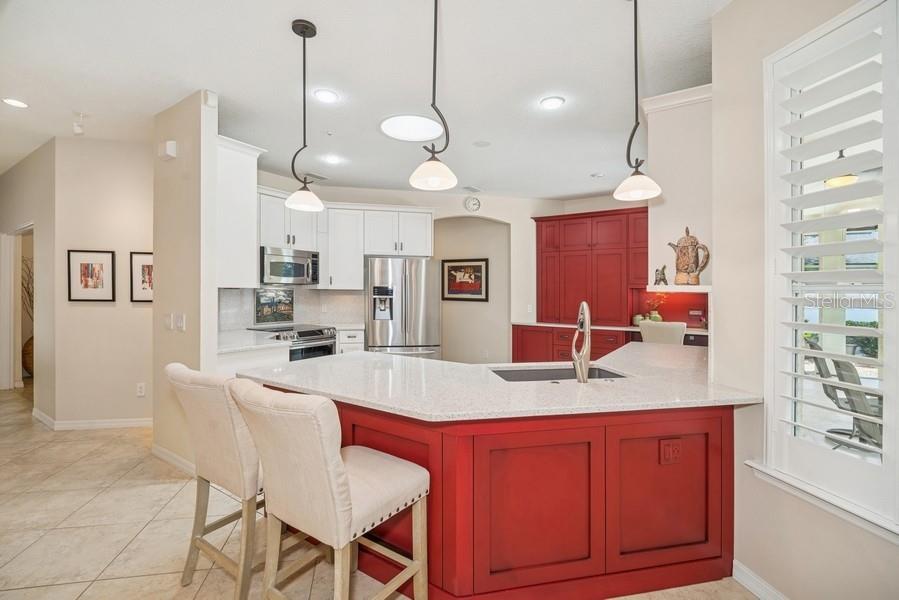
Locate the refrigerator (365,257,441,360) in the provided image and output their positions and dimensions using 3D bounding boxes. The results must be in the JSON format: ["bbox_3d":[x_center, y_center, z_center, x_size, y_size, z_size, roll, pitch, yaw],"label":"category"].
[{"bbox_3d":[-0.653,0.368,5.222,0.909,1.800,0.780,0,1,-12],"label":"refrigerator"}]

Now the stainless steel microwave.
[{"bbox_3d":[-2.101,-0.411,4.757,0.400,0.423,0.757,1,2,33],"label":"stainless steel microwave"}]

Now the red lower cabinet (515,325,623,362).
[{"bbox_3d":[1.884,0.838,5.837,1.652,0.875,0.600,1,2,33],"label":"red lower cabinet"}]

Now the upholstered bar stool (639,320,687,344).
[{"bbox_3d":[2.763,0.785,4.835,0.490,1.040,0.580,1,2,33],"label":"upholstered bar stool"}]

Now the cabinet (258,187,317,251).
[{"bbox_3d":[-2.117,-0.948,4.755,0.335,0.652,0.765,1,2,33],"label":"cabinet"}]

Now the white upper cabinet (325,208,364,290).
[{"bbox_3d":[-1.451,-0.709,5.287,0.482,1.125,0.335,0,1,-12],"label":"white upper cabinet"}]

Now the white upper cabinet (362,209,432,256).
[{"bbox_3d":[-0.750,-0.945,5.431,0.948,0.637,0.335,0,1,-12],"label":"white upper cabinet"}]

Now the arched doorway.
[{"bbox_3d":[0.371,-0.018,5.934,1.239,2.558,0.140,0,1,-12],"label":"arched doorway"}]

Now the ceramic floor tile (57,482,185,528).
[{"bbox_3d":[-2.089,1.323,2.445,0.500,0.010,0.500,0,1,-12],"label":"ceramic floor tile"}]

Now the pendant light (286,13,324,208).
[{"bbox_3d":[-0.820,-1.008,2.124,0.215,1.060,0.215,0,1,-12],"label":"pendant light"}]

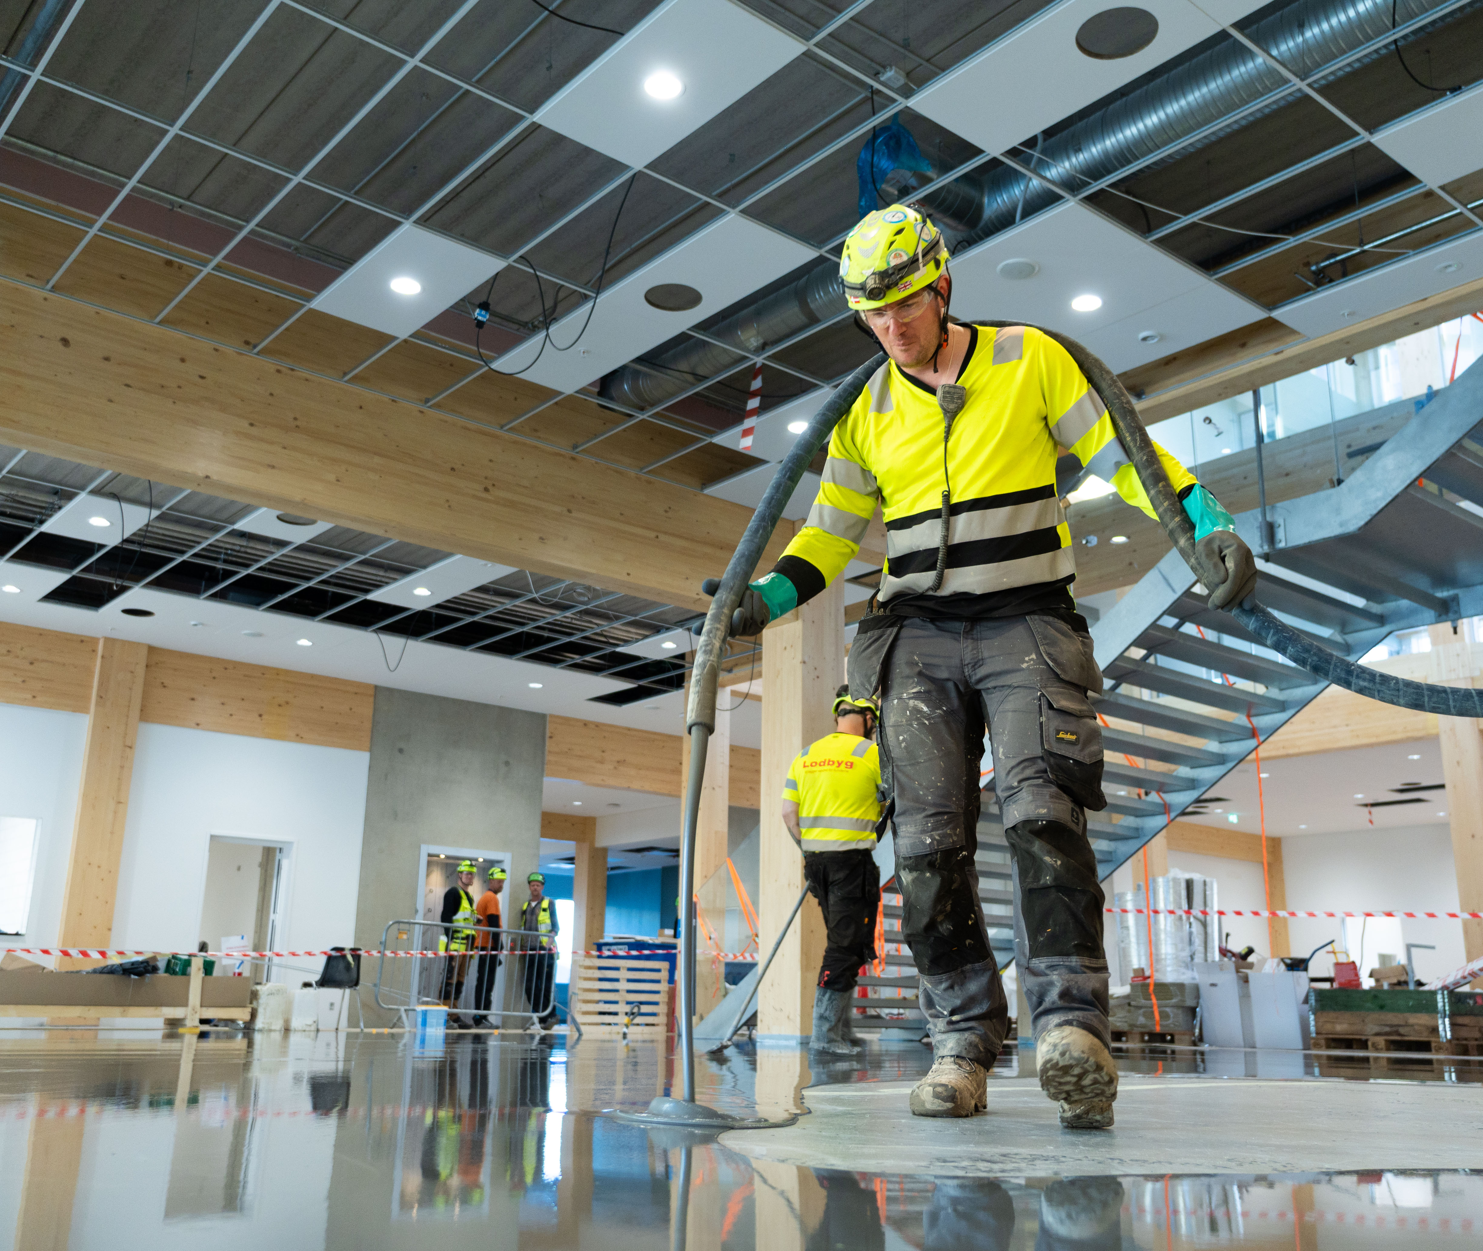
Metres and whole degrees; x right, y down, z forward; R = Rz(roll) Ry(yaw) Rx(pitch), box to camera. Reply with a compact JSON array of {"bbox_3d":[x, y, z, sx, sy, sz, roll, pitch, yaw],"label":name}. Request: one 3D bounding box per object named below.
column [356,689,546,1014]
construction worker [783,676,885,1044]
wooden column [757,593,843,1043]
[{"bbox_3d":[-3.848,3.016,18.091,2.520,4.080,0.600,13,-20,-38],"label":"column"},{"bbox_3d":[0.500,1.226,7.217,0.570,1.840,0.420,-7,-17,27],"label":"construction worker"},{"bbox_3d":[0.498,1.302,11.206,0.478,3.850,0.480,13,-20,-38],"label":"wooden column"}]

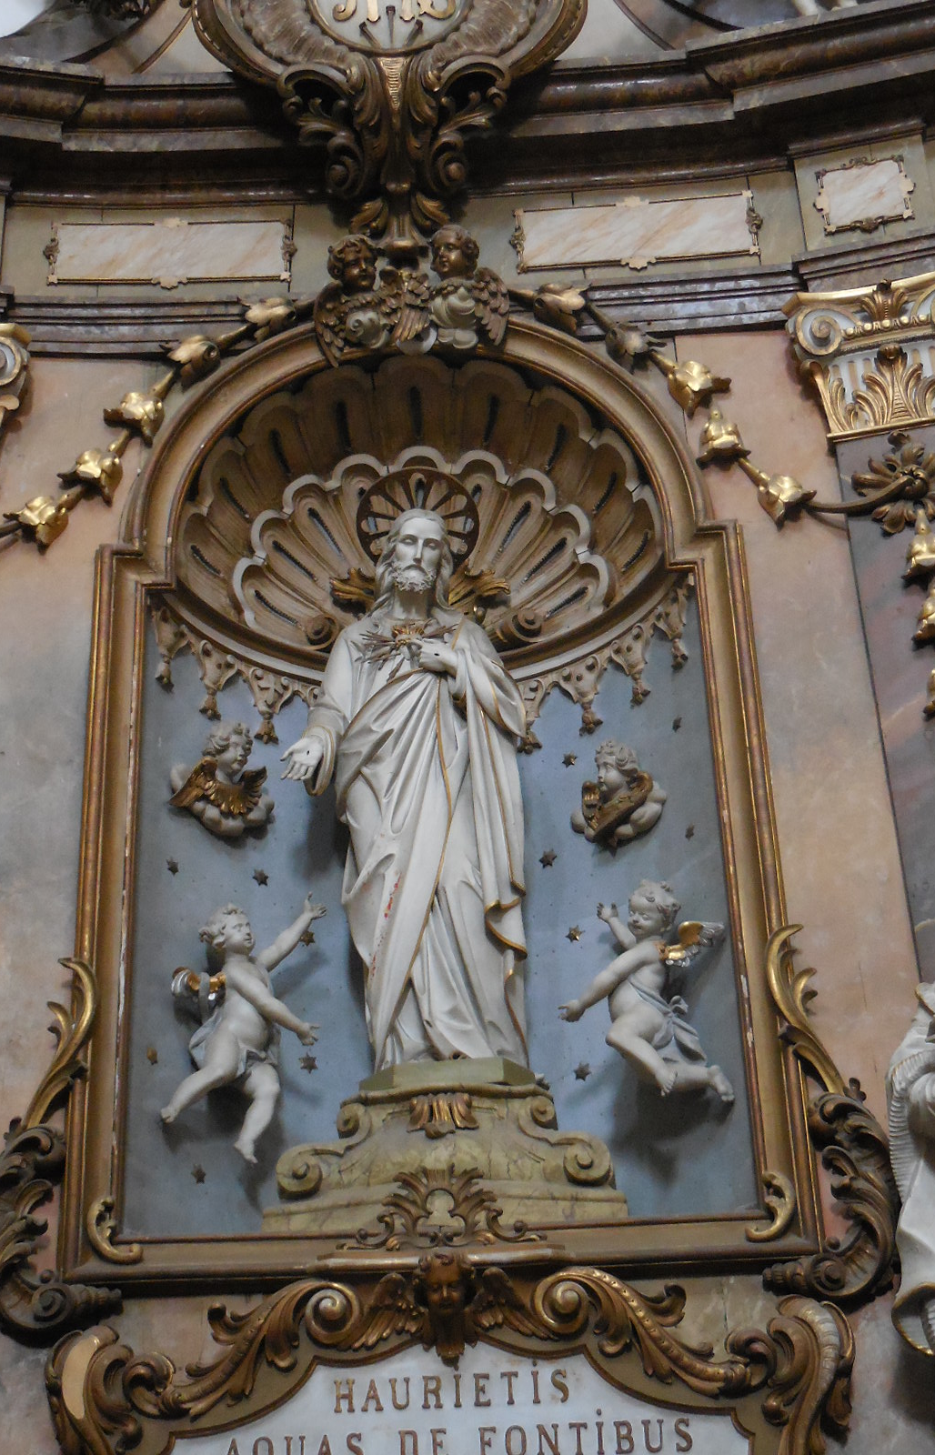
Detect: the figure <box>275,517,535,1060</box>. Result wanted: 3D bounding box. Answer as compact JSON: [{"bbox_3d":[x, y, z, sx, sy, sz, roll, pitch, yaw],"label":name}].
[{"bbox_3d":[-0.201,0.127,6.861,0.746,2.000,0.580,-4,-30,3],"label":"figure"}]

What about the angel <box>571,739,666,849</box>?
[{"bbox_3d":[0.474,0.210,6.890,0.220,0.319,0.290,24,-39,-38],"label":"angel"}]

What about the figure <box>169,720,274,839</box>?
[{"bbox_3d":[-0.869,0.184,7.738,0.398,0.416,0.250,13,-32,-26],"label":"figure"}]

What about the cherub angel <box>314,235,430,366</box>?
[{"bbox_3d":[-0.321,-1.429,7.324,0.386,0.455,0.270,3,-30,-9],"label":"cherub angel"}]

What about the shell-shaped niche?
[{"bbox_3d":[-0.175,-0.796,8.065,1.677,0.861,0.762,-2,-28,0],"label":"shell-shaped niche"}]

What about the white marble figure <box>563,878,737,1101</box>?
[{"bbox_3d":[0.521,0.770,6.415,0.447,0.613,0.420,20,-37,-34],"label":"white marble figure"}]

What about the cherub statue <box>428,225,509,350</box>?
[{"bbox_3d":[0.004,-1.602,7.951,0.311,0.470,0.300,-12,-30,18],"label":"cherub statue"}]

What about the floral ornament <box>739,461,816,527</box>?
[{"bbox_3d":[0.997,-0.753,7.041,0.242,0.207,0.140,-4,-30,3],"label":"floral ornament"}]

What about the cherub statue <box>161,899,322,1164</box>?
[{"bbox_3d":[-0.728,0.981,7.128,0.550,0.850,0.480,19,-35,-34],"label":"cherub statue"}]

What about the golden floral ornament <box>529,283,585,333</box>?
[{"bbox_3d":[0.328,-1.513,7.895,0.202,0.172,0.140,-2,-28,0],"label":"golden floral ornament"}]

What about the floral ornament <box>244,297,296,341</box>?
[{"bbox_3d":[-0.711,-1.477,7.902,0.194,0.151,0.140,-2,-28,0],"label":"floral ornament"}]

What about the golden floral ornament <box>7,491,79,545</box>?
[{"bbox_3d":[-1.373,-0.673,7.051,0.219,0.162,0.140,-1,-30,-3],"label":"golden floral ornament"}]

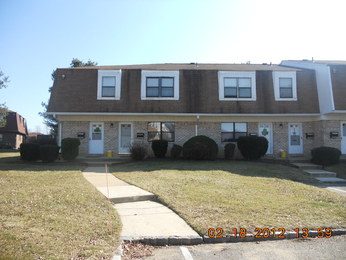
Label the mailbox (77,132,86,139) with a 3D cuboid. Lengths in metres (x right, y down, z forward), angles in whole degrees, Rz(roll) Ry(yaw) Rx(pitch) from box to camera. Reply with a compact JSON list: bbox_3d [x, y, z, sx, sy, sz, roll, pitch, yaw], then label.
[{"bbox_3d":[-6.053,0.371,17.897,0.505,0.370,0.160,0,-4,-1],"label":"mailbox"}]

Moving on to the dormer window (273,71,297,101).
[{"bbox_3d":[7.506,-2.928,18.036,1.596,2.002,0.150,0,-4,-1],"label":"dormer window"}]

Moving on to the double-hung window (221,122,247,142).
[{"bbox_3d":[4.233,0.171,18.499,1.760,1.360,0.150,0,-4,-1],"label":"double-hung window"}]

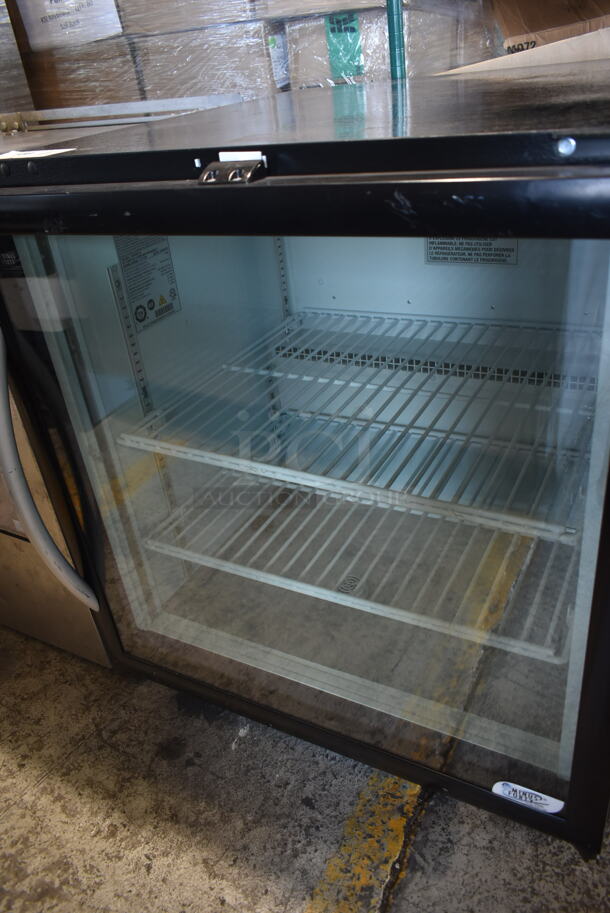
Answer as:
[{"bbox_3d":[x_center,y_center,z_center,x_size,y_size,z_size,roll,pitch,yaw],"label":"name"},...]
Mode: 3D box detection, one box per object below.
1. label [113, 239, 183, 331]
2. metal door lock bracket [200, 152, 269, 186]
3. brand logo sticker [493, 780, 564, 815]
[{"bbox_3d":[-0.207,-0.248,0.910,0.001,0.142,0.097,10,35,27],"label":"label"},{"bbox_3d":[-0.064,-0.243,0.579,0.056,0.022,0.034,10,34,27],"label":"metal door lock bracket"},{"bbox_3d":[0.242,0.371,0.746,0.074,0.028,0.001,10,35,27],"label":"brand logo sticker"}]

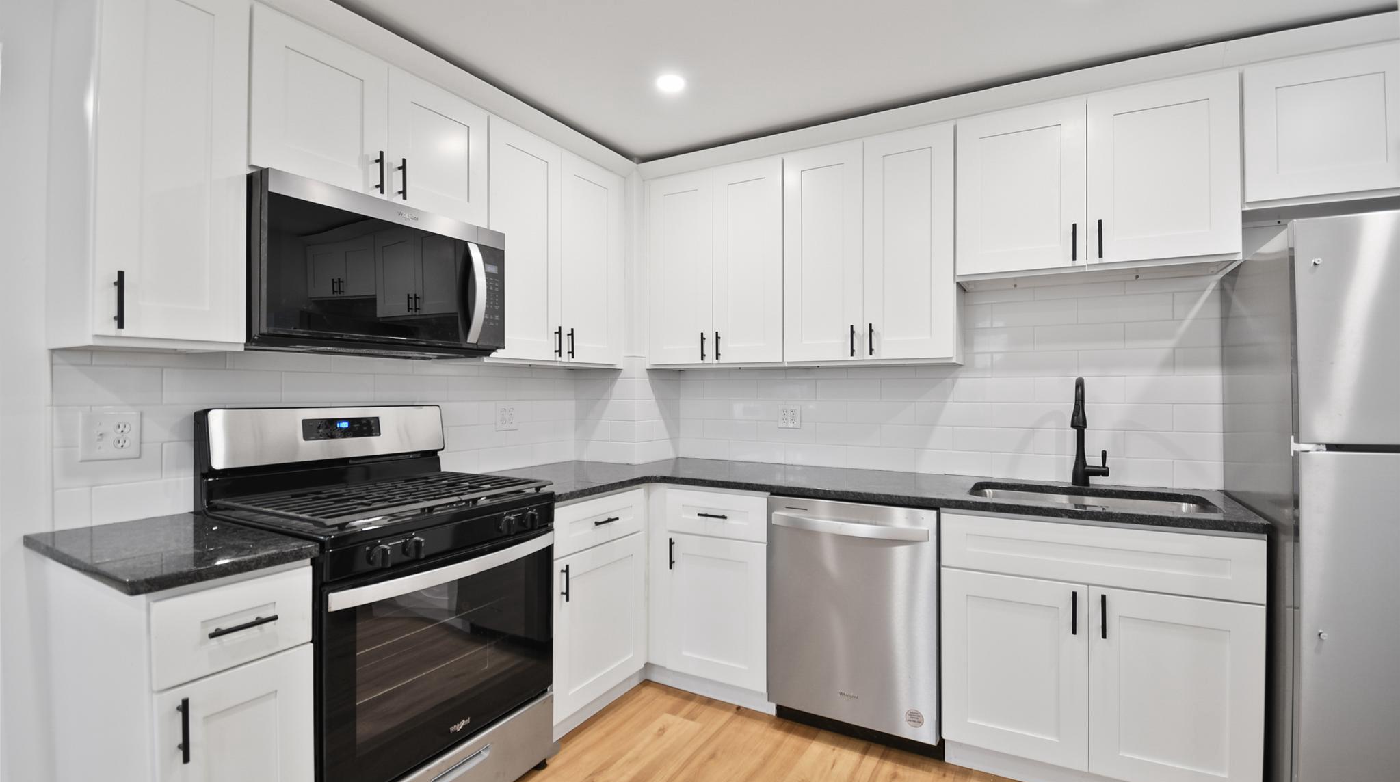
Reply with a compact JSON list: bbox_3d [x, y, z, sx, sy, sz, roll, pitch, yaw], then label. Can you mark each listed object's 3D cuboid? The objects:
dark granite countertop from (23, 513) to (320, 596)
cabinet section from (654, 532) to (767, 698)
[{"bbox_3d":[-1.278,0.382,1.431,0.647,0.036,0.333,0,0,32],"label":"dark granite countertop"},{"bbox_3d":[0.177,0.882,2.644,0.500,0.577,0.610,0,1,26],"label":"cabinet section"}]

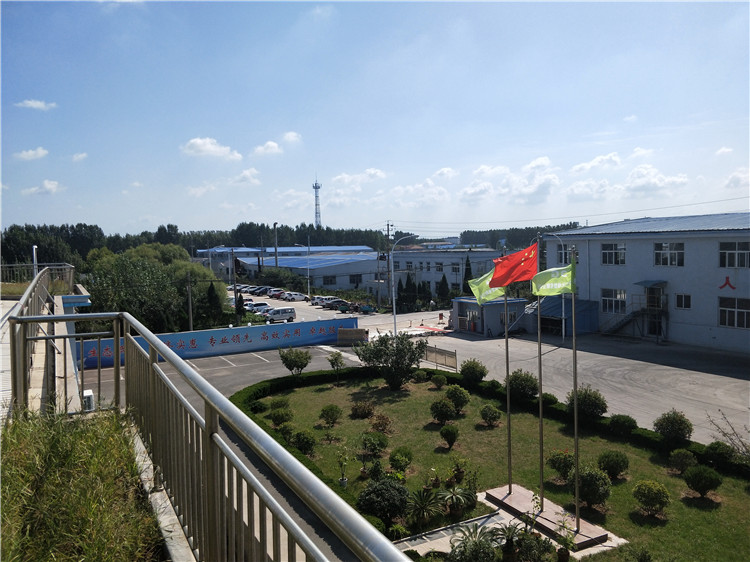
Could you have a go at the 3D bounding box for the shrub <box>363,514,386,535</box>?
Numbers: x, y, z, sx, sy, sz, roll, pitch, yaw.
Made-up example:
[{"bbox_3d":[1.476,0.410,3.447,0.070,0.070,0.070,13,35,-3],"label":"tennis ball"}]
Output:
[{"bbox_3d":[-0.200,7.930,17.500,0.980,0.780,0.980,-1,4,0],"label":"shrub"}]

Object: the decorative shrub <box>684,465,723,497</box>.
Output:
[{"bbox_3d":[11.758,7.204,19.424,1.270,1.120,1.270,-1,4,0],"label":"decorative shrub"}]

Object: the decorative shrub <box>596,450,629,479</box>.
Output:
[{"bbox_3d":[9.450,7.280,21.500,1.200,1.050,1.200,-1,4,0],"label":"decorative shrub"}]

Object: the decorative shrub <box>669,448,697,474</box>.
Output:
[{"bbox_3d":[13.150,7.709,23.101,1.218,1.034,1.181,1,5,30],"label":"decorative shrub"}]

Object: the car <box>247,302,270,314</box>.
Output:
[{"bbox_3d":[-17.119,3.932,78.560,4.400,1.650,1.800,-4,4,-22],"label":"car"}]

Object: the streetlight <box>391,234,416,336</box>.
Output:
[{"bbox_3d":[2.634,1.345,44.242,2.300,9.900,0.350,-3,4,-20],"label":"streetlight"}]

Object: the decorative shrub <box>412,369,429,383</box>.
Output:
[{"bbox_3d":[3.286,6.833,39.110,1.084,0.865,1.052,-1,4,5],"label":"decorative shrub"}]

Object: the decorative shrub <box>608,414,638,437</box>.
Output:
[{"bbox_3d":[12.756,7.389,27.769,1.515,1.039,1.469,1,4,25],"label":"decorative shrub"}]

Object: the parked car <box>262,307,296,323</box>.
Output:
[{"bbox_3d":[-12.120,4.296,68.094,3.950,1.880,1.600,-3,4,-25],"label":"parked car"}]

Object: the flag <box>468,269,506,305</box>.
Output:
[{"bbox_3d":[4.026,0.018,19.381,1.350,1.500,0.400,0,4,17],"label":"flag"}]

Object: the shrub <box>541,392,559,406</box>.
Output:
[{"bbox_3d":[9.670,6.720,30.000,1.030,1.000,1.030,-1,4,0],"label":"shrub"}]

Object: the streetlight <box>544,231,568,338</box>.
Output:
[{"bbox_3d":[16.015,0.639,47.828,2.050,9.697,0.300,-3,4,-25],"label":"streetlight"}]

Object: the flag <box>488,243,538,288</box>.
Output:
[{"bbox_3d":[4.550,-0.510,17.800,1.650,1.500,0.400,-1,4,7],"label":"flag"}]

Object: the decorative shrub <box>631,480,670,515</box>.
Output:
[{"bbox_3d":[9.310,7.313,18.165,1.135,1.146,1.135,-2,4,0],"label":"decorative shrub"}]

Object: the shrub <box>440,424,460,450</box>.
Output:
[{"bbox_3d":[3.633,7.583,26.231,0.970,1.137,0.941,0,4,8],"label":"shrub"}]

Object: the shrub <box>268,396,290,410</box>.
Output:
[{"bbox_3d":[-5.309,6.853,30.168,1.171,0.851,1.171,-1,4,0],"label":"shrub"}]

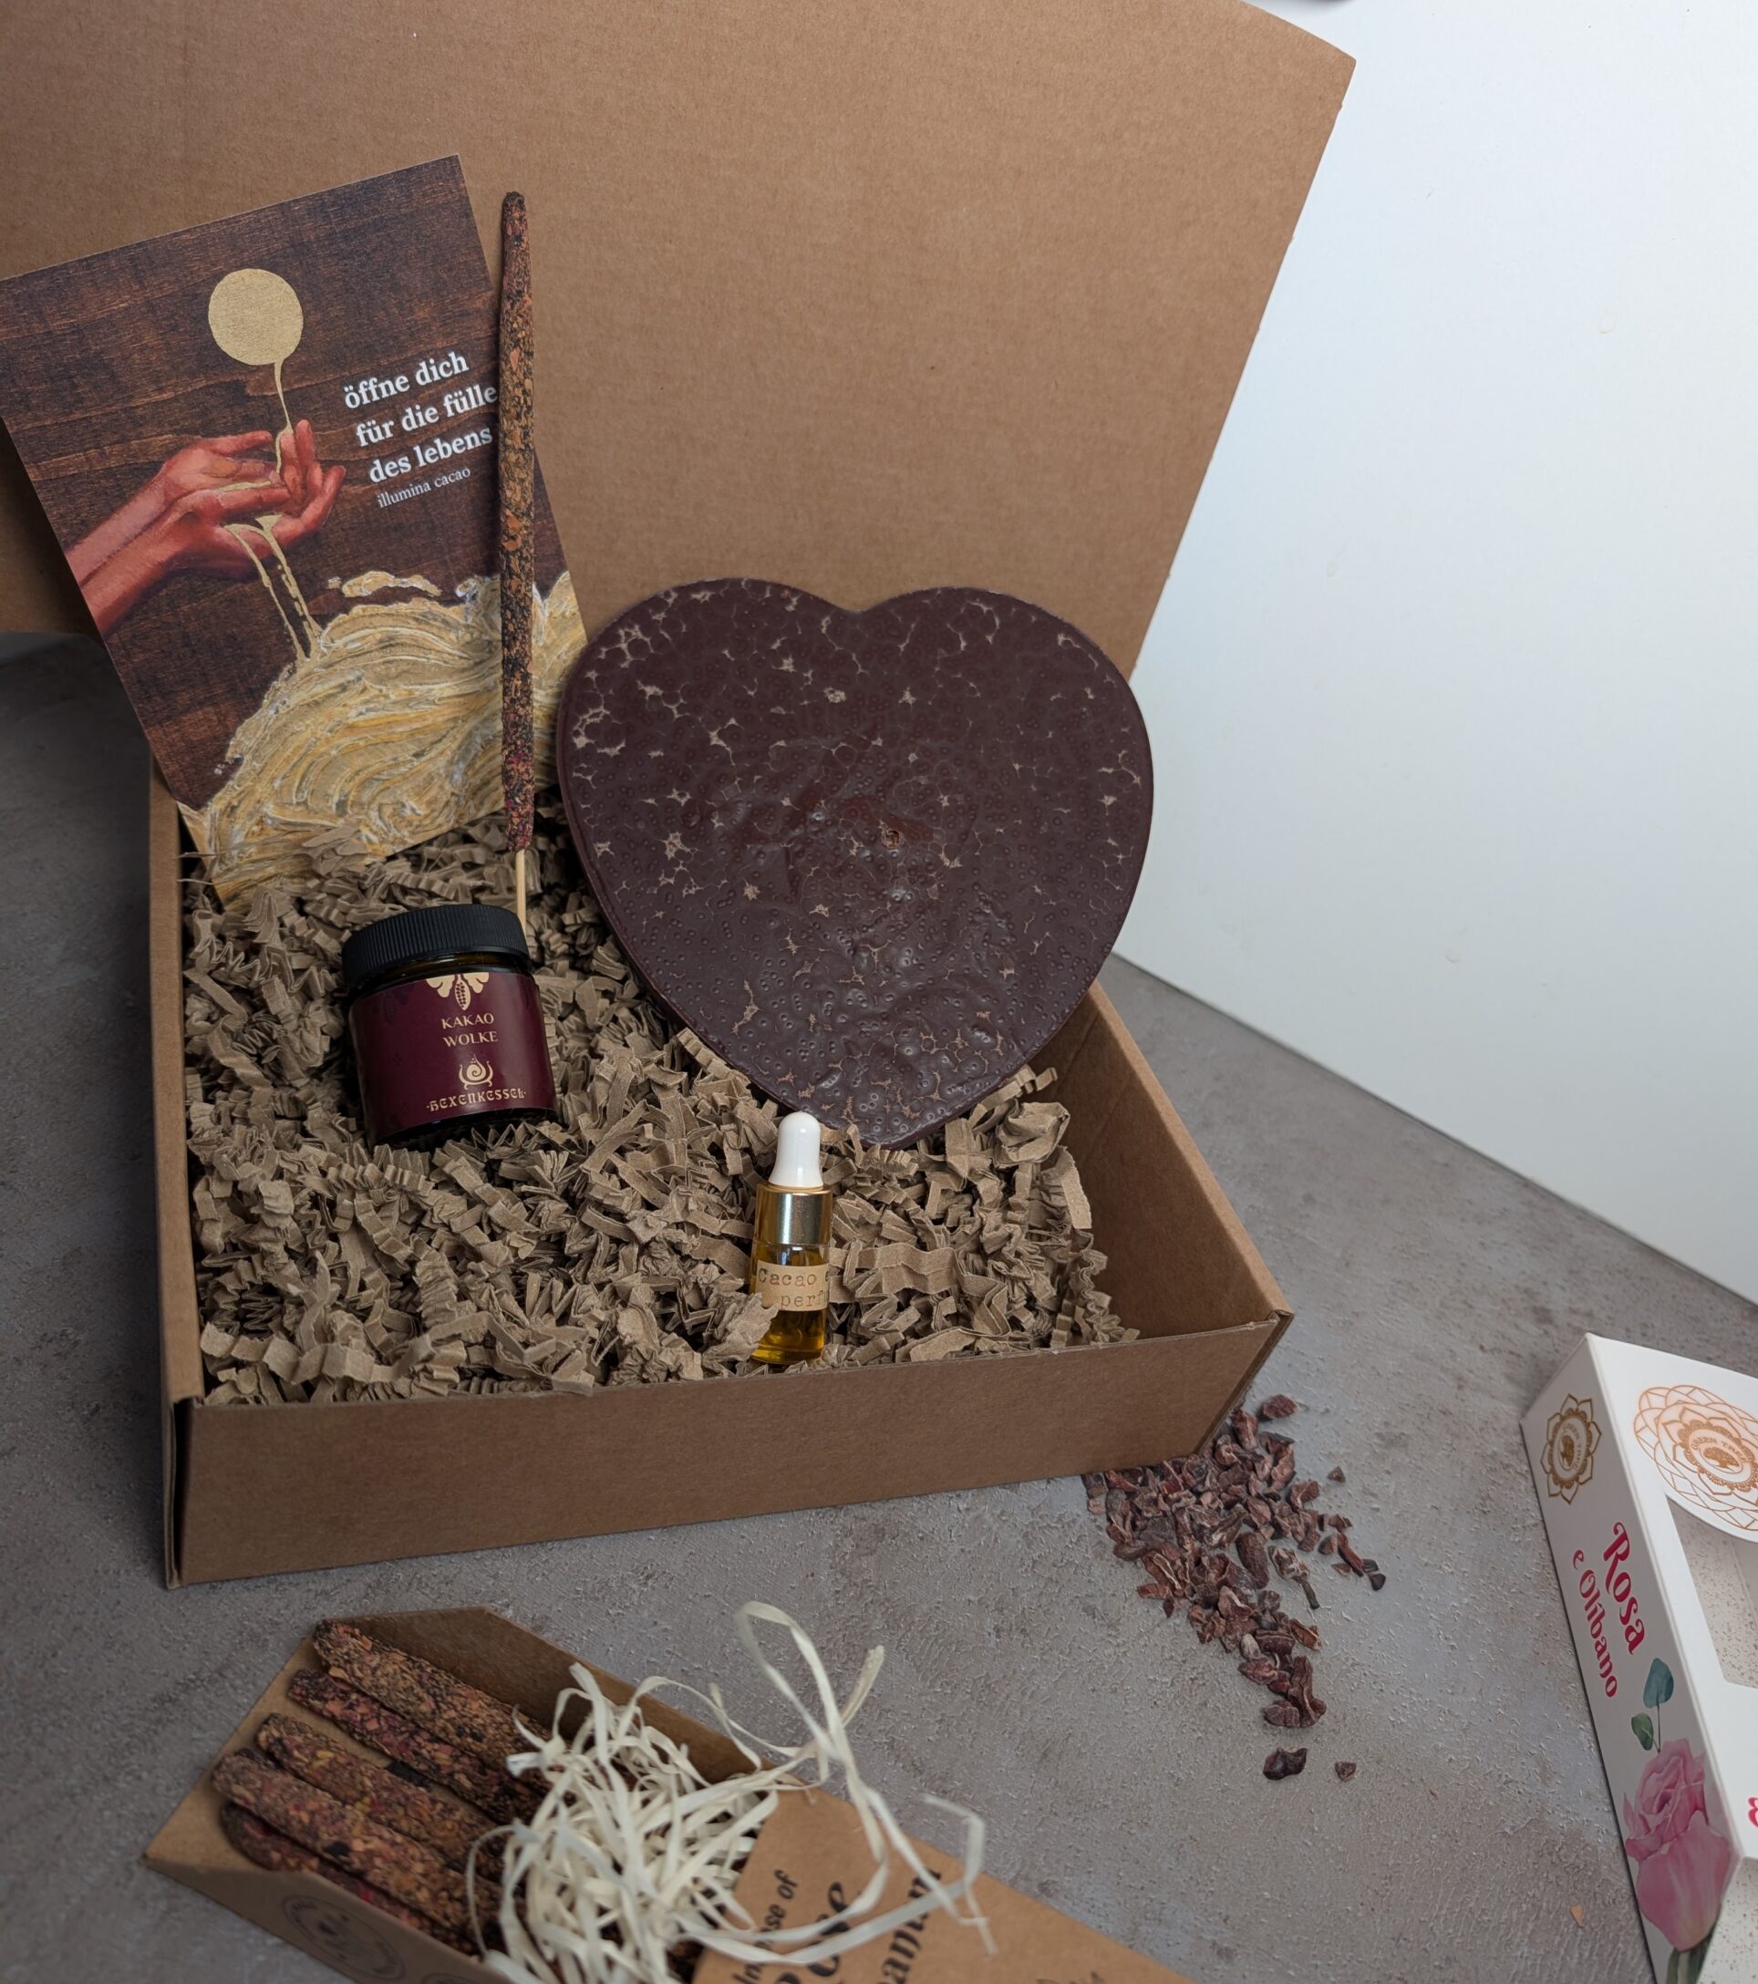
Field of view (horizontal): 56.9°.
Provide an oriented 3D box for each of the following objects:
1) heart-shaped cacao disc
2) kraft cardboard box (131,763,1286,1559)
[{"bbox_3d":[-0.003,-0.032,0.398,0.149,0.016,0.140,-1,79,-14],"label":"heart-shaped cacao disc"},{"bbox_3d":[-0.050,0.017,0.385,0.222,0.053,0.208,1,41,-26],"label":"kraft cardboard box"}]

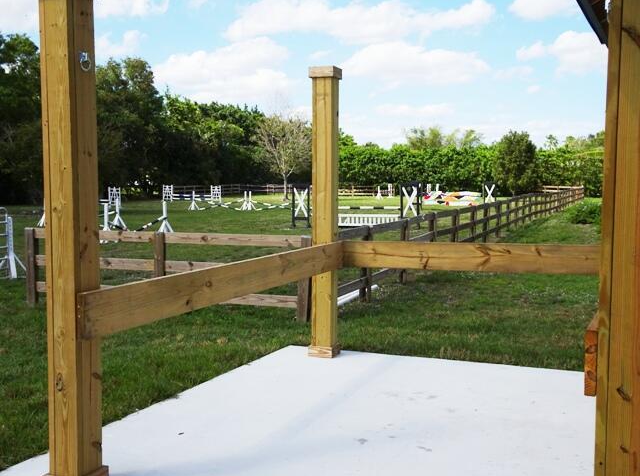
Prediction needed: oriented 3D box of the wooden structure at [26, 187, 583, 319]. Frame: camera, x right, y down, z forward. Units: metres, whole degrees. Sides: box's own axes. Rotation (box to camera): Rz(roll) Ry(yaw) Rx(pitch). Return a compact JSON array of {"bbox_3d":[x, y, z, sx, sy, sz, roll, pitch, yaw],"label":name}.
[{"bbox_3d":[11.025,-1.913,42.186,4.170,1.090,70.033,2,5,22],"label":"wooden structure"}]

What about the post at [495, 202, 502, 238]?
[{"bbox_3d":[5.359,-0.533,22.271,0.140,1.090,0.140,2,5,22],"label":"post"}]

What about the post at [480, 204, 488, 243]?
[{"bbox_3d":[4.499,-0.381,20.148,0.140,1.090,0.140,2,5,22],"label":"post"}]

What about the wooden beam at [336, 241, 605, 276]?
[{"bbox_3d":[1.369,0.161,6.454,2.626,0.240,0.040,2,5,23],"label":"wooden beam"}]

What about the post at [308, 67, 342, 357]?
[{"bbox_3d":[0.048,-0.227,6.864,0.231,2.659,0.231,2,5,23],"label":"post"}]

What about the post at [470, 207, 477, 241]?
[{"bbox_3d":[3.856,-0.245,18.559,0.140,1.090,0.140,2,5,22],"label":"post"}]

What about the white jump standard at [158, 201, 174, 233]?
[{"bbox_3d":[-5.245,-0.630,25.200,0.640,1.220,0.600,1,4,6],"label":"white jump standard"}]

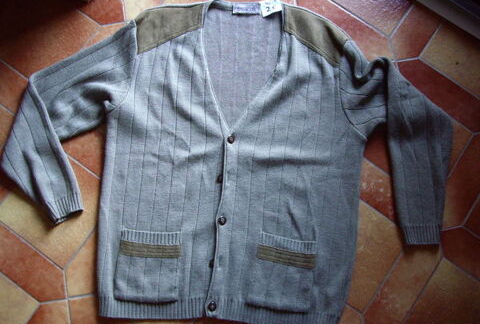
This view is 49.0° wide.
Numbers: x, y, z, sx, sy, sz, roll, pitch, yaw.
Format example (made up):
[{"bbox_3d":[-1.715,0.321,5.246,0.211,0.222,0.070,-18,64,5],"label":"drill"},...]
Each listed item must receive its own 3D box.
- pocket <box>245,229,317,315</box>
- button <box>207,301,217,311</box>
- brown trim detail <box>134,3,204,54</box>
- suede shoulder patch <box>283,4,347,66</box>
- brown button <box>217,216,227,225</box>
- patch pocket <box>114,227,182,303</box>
[{"bbox_3d":[0.090,0.230,1.094,0.129,0.012,0.151,11,78,1],"label":"pocket"},{"bbox_3d":[-0.056,0.293,1.072,0.018,0.006,0.018,8,78,0],"label":"button"},{"bbox_3d":[-0.159,-0.311,1.196,0.175,0.020,0.096,-17,79,-5],"label":"brown trim detail"},{"bbox_3d":[0.167,-0.296,1.201,0.179,0.022,0.089,30,79,5],"label":"suede shoulder patch"},{"bbox_3d":[-0.037,0.123,1.108,0.018,0.006,0.018,8,78,0],"label":"brown button"},{"bbox_3d":[-0.188,0.215,1.090,0.133,0.012,0.148,5,78,0],"label":"patch pocket"}]

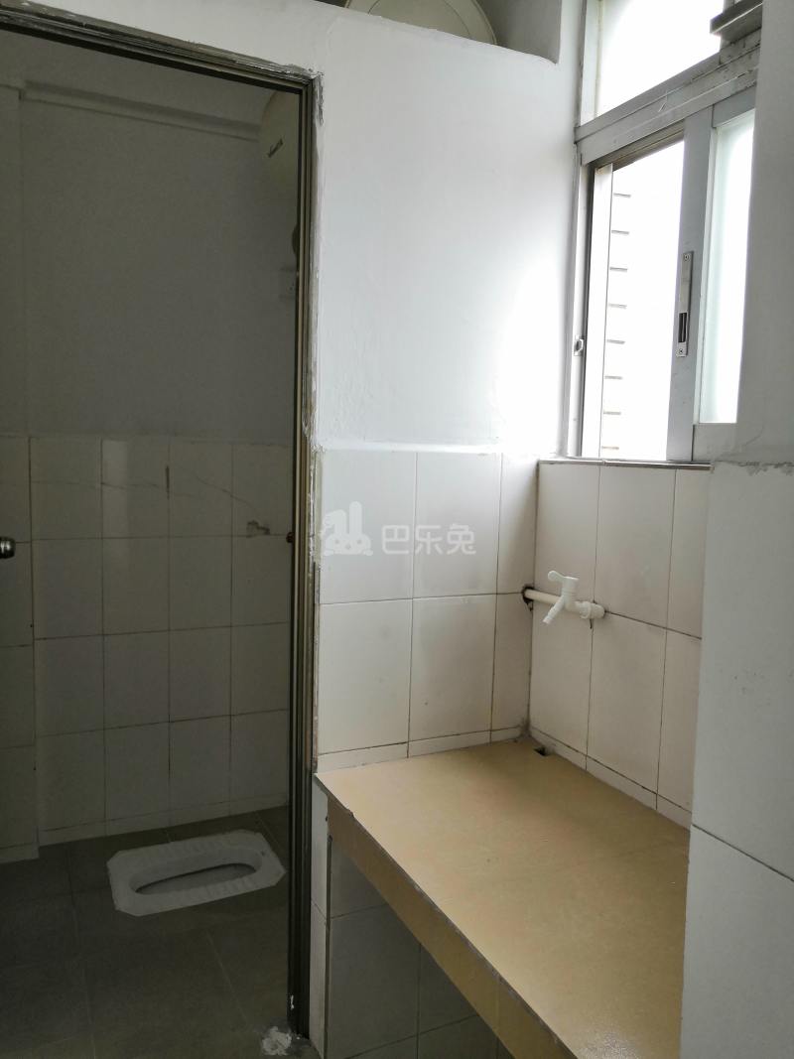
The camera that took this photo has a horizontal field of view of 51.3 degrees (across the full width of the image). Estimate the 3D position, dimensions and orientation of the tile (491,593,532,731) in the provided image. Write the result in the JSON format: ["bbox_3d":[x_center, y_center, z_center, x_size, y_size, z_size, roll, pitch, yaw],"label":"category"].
[{"bbox_3d":[0.251,0.286,1.802,0.094,0.300,0.010,-1,6,-25],"label":"tile"}]

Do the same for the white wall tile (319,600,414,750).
[{"bbox_3d":[-0.065,0.296,1.677,0.202,0.304,0.010,-1,6,-25],"label":"white wall tile"}]

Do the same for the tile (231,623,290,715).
[{"bbox_3d":[-0.464,0.474,2.814,0.201,0.304,0.010,-1,6,-23],"label":"tile"}]

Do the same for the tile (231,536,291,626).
[{"bbox_3d":[-0.452,0.169,2.755,0.200,0.300,0.010,-1,6,-25],"label":"tile"}]

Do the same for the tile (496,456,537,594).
[{"bbox_3d":[0.259,-0.011,1.774,0.094,0.297,0.010,-1,6,-25],"label":"tile"}]

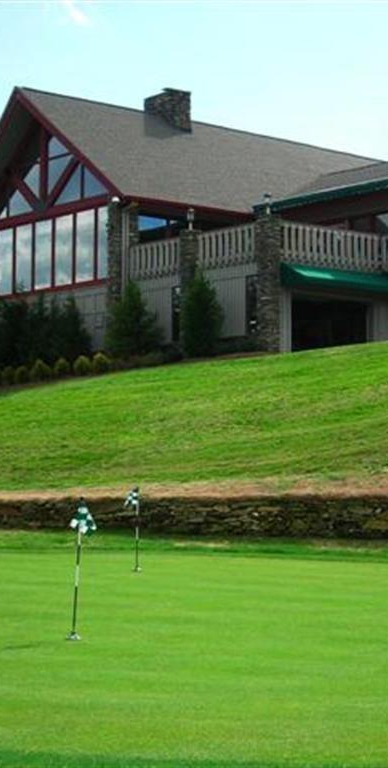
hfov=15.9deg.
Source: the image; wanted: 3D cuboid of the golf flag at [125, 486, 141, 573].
[{"bbox_3d":[-0.750,1.790,17.100,0.200,1.050,0.110,0,-3,0],"label":"golf flag"}]

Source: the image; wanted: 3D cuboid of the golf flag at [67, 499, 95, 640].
[{"bbox_3d":[-0.862,1.411,10.600,0.210,1.060,0.120,0,-3,0],"label":"golf flag"}]

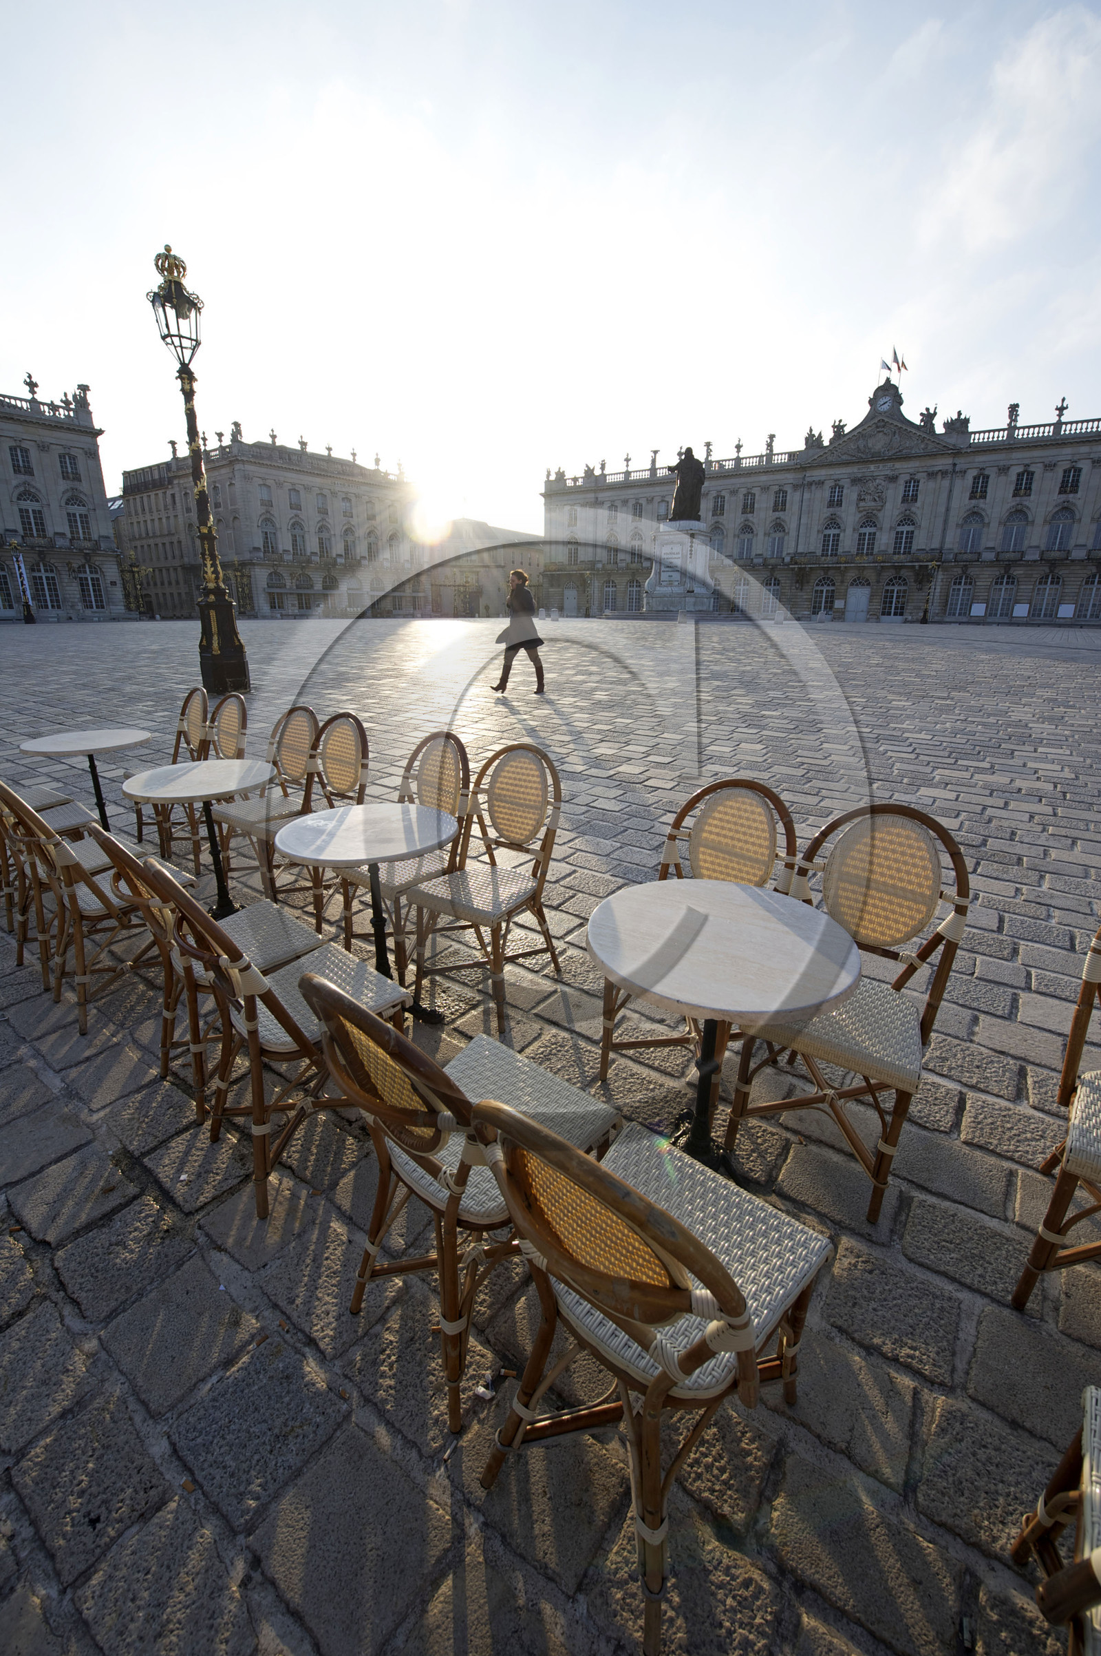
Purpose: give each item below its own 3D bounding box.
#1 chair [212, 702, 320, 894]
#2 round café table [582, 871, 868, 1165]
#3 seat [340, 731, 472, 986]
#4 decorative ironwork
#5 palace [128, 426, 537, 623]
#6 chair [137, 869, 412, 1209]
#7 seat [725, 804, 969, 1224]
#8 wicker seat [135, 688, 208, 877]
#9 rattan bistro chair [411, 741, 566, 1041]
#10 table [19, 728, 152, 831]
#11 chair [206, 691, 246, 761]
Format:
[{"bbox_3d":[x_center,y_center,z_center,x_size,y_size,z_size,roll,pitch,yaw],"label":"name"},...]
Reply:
[{"bbox_3d":[-1.391,-0.139,3.259,0.412,0.897,0.498,12,23,31],"label":"chair"},{"bbox_3d":[0.391,0.563,1.606,0.605,0.675,0.605,0,19,0],"label":"round café table"},{"bbox_3d":[-0.562,0.101,2.580,0.412,0.897,0.498,15,24,36],"label":"seat"},{"bbox_3d":[-5.787,-5.587,10.608,0.740,6.479,0.740,14,23,34],"label":"decorative ironwork"},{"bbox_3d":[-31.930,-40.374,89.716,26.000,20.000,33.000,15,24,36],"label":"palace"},{"bbox_3d":[-0.671,0.434,1.642,0.412,0.897,0.498,18,26,41],"label":"chair"},{"bbox_3d":[0.815,0.447,1.756,0.445,0.940,0.530,15,25,36],"label":"seat"},{"bbox_3d":[-2.431,-0.371,4.178,0.460,0.970,0.530,16,25,37],"label":"wicker seat"},{"bbox_3d":[-0.211,0.179,2.359,0.412,0.897,0.498,11,22,29],"label":"rattan bistro chair"},{"bbox_3d":[-2.882,-0.202,4.108,0.680,0.720,0.680,16,25,37],"label":"table"},{"bbox_3d":[-2.086,-0.283,3.933,0.460,0.970,0.530,16,25,37],"label":"chair"}]

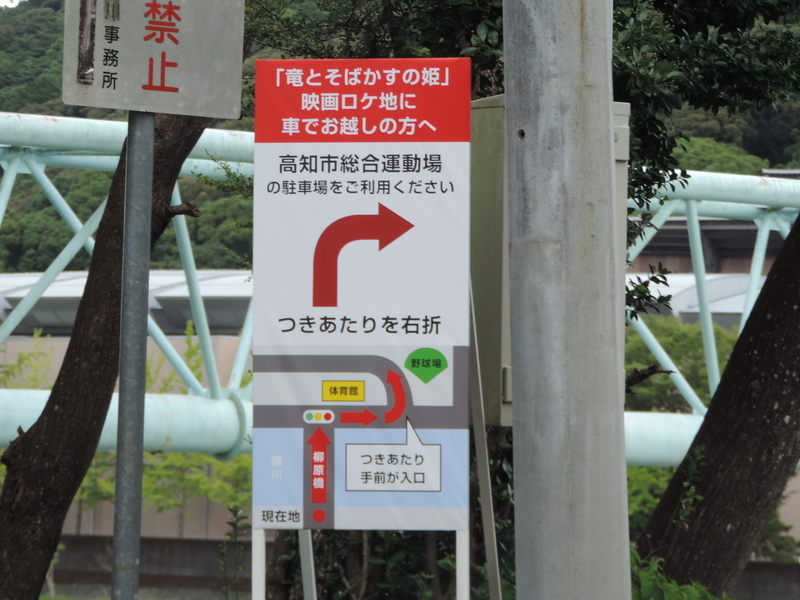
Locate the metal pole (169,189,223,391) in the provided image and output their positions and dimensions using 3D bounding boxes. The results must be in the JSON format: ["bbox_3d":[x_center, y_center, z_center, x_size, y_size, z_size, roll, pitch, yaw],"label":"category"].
[{"bbox_3d":[-1.803,-0.172,39.991,0.114,2.531,0.114,-12,33,-2],"label":"metal pole"}]

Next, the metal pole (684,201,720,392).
[{"bbox_3d":[2.906,0.097,44.059,0.114,2.507,0.114,-8,33,4],"label":"metal pole"}]

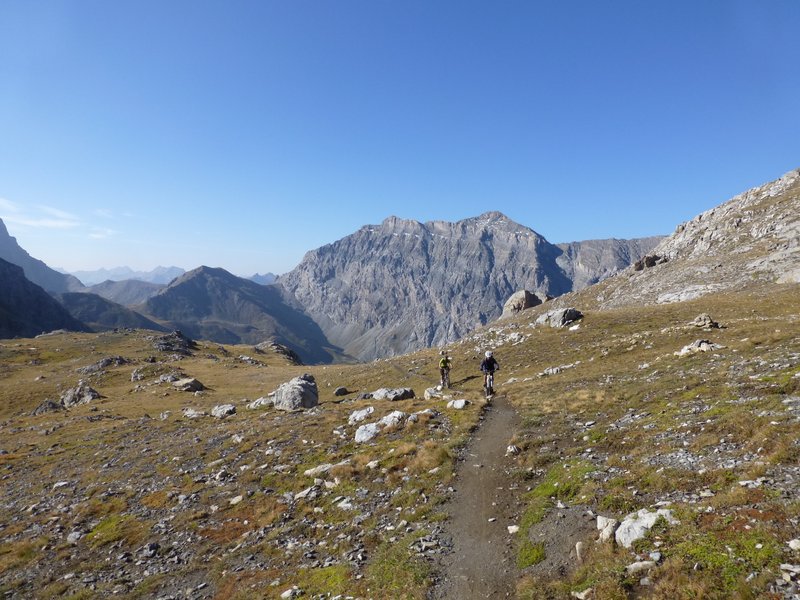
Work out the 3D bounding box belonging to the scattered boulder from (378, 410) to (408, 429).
[{"bbox_3d":[-0.156,2.865,13.300,0.700,0.400,0.550,0,1,-1],"label":"scattered boulder"}]

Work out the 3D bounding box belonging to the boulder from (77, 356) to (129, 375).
[{"bbox_3d":[-18.235,4.015,34.000,3.100,1.000,1.900,-1,3,-28],"label":"boulder"}]

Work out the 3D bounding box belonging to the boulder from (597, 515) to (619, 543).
[{"bbox_3d":[1.721,1.895,4.600,0.180,0.220,0.180,0,1,17],"label":"boulder"}]

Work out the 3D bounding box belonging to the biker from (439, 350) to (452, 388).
[{"bbox_3d":[2.083,3.182,25.400,0.660,1.740,1.500,0,1,-10],"label":"biker"}]

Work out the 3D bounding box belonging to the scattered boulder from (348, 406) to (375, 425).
[{"bbox_3d":[-0.937,2.811,13.500,0.630,0.390,0.520,0,1,-3],"label":"scattered boulder"}]

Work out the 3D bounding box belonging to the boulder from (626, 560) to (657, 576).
[{"bbox_3d":[1.741,1.936,4.000,0.220,0.100,0.150,1,3,24],"label":"boulder"}]

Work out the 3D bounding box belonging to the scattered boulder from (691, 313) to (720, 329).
[{"bbox_3d":[17.073,1.146,31.000,1.600,0.800,1.250,1,1,24],"label":"scattered boulder"}]

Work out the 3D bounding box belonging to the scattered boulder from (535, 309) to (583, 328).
[{"bbox_3d":[14.377,1.668,50.000,4.100,1.700,2.900,1,3,16],"label":"scattered boulder"}]

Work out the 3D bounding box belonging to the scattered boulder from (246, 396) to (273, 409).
[{"bbox_3d":[-4.737,3.455,18.700,0.870,0.400,0.650,0,1,-11],"label":"scattered boulder"}]

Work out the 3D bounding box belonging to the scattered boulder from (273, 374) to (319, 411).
[{"bbox_3d":[-3.881,3.435,20.600,1.650,1.250,1.400,0,2,-11],"label":"scattered boulder"}]

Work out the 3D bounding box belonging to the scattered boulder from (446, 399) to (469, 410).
[{"bbox_3d":[1.721,3.127,16.600,0.640,0.330,0.480,0,2,6],"label":"scattered boulder"}]

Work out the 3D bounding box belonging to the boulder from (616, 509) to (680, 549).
[{"bbox_3d":[2.022,1.874,4.550,0.520,0.270,0.420,1,3,24],"label":"boulder"}]

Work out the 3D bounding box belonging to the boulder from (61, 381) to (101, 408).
[{"bbox_3d":[-11.980,3.543,20.800,1.450,0.980,1.200,-1,1,-25],"label":"boulder"}]

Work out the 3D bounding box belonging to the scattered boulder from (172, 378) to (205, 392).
[{"bbox_3d":[-9.723,3.930,25.500,1.420,0.620,1.150,0,1,-17],"label":"scattered boulder"}]

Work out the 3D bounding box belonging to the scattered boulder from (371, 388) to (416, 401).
[{"bbox_3d":[-0.241,3.510,20.600,1.520,0.460,0.950,0,1,-1],"label":"scattered boulder"}]

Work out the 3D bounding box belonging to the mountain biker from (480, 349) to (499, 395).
[{"bbox_3d":[3.469,2.829,21.500,0.740,1.720,1.650,0,2,9],"label":"mountain biker"}]

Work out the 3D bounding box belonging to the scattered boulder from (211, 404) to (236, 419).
[{"bbox_3d":[-5.918,3.739,18.600,0.850,0.430,0.650,-1,3,-18],"label":"scattered boulder"}]

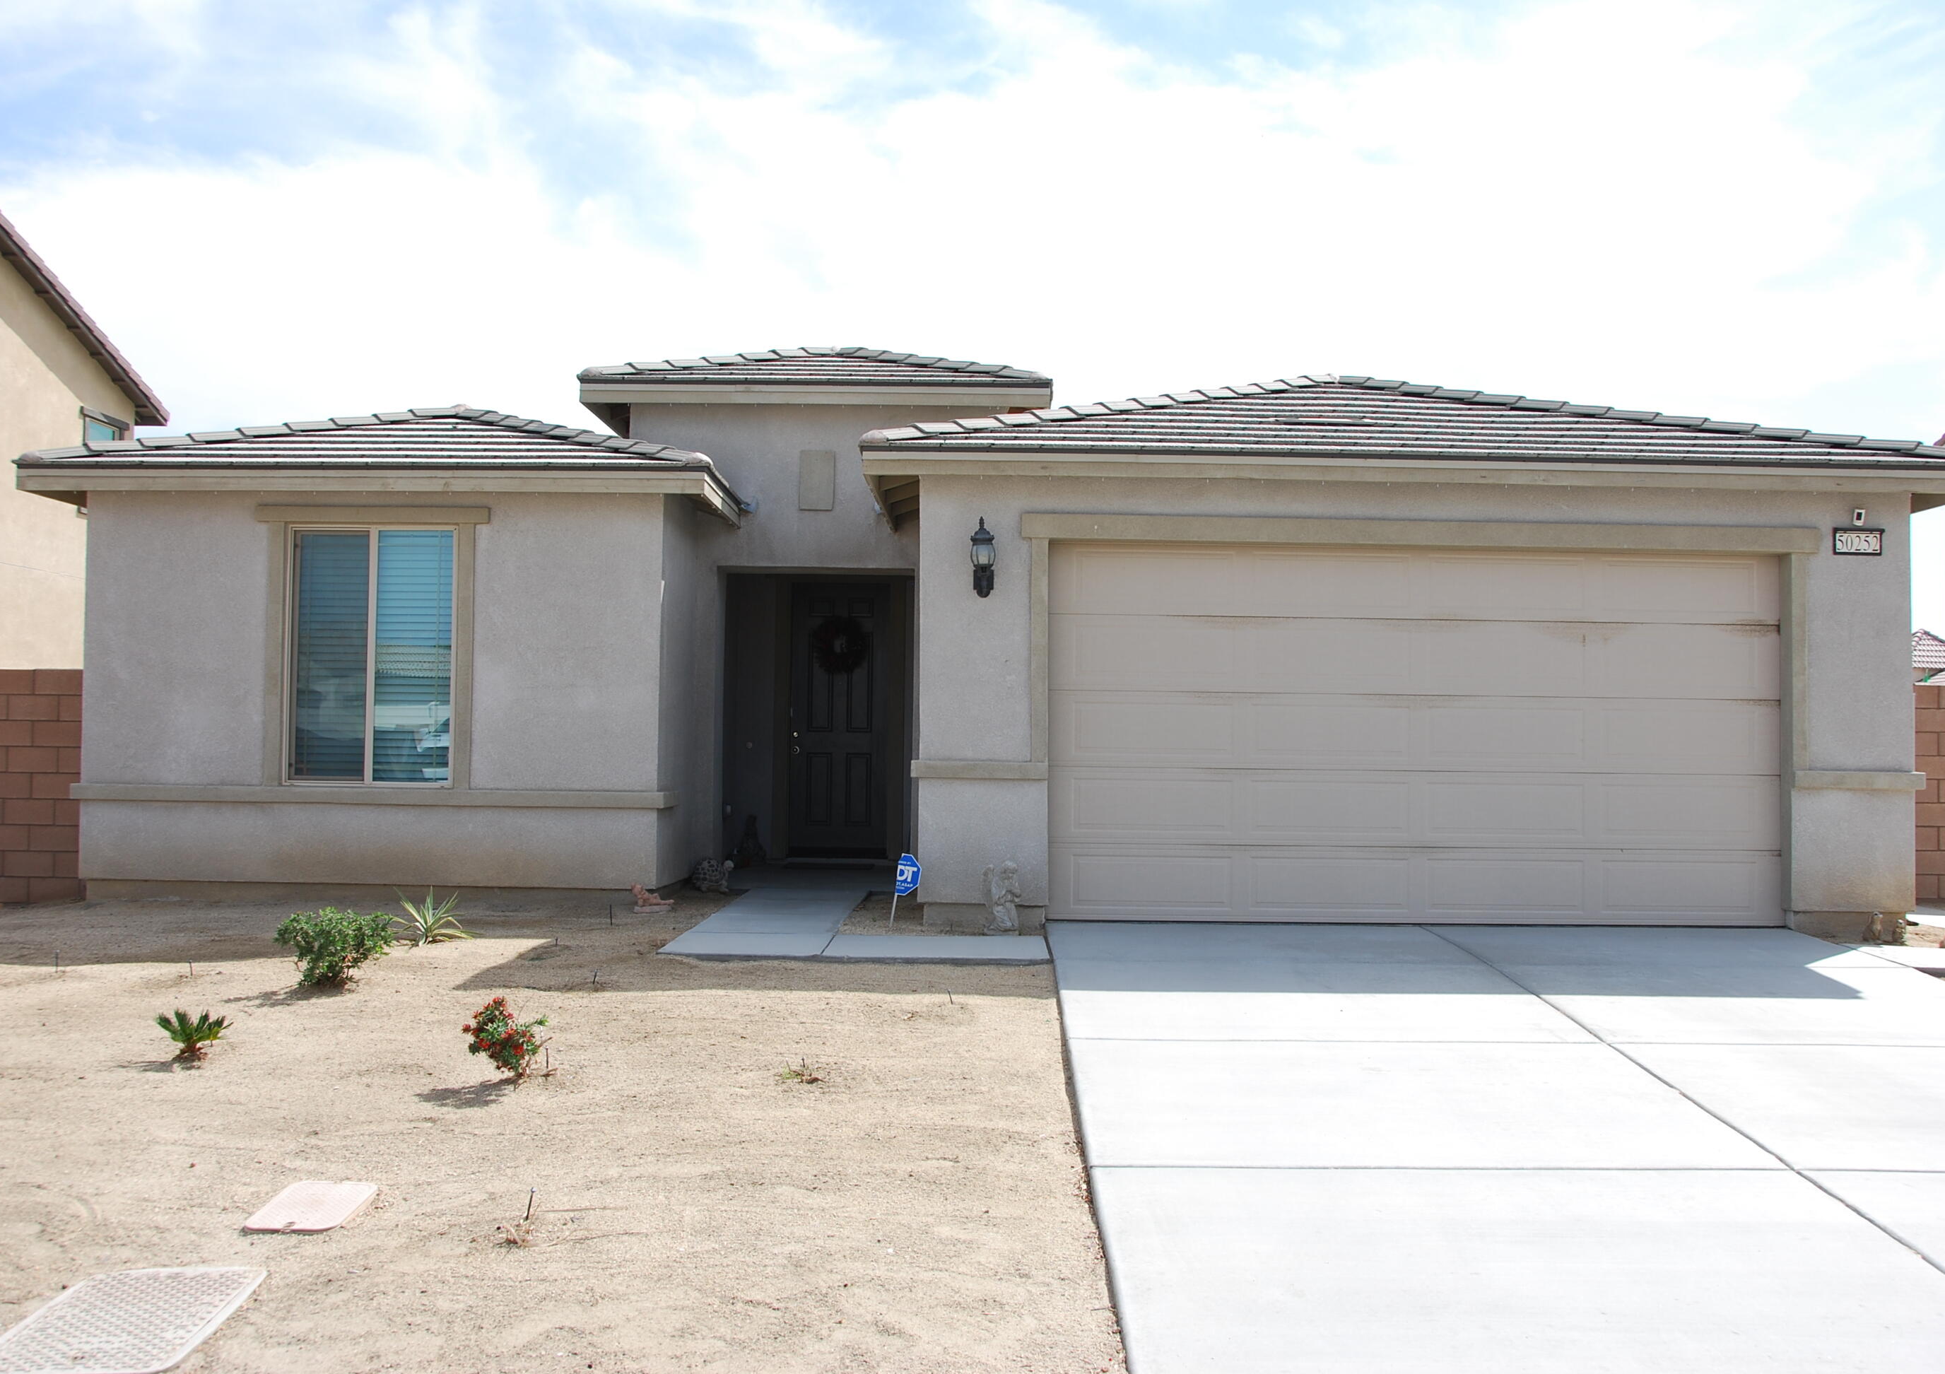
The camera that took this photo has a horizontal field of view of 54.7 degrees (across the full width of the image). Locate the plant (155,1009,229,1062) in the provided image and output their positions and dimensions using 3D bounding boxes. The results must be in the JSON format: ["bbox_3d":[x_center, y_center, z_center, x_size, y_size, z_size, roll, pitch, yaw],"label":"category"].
[{"bbox_3d":[-3.231,1.443,7.800,0.310,0.210,0.290,1,-2,0],"label":"plant"}]

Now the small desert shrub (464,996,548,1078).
[{"bbox_3d":[-1.872,1.407,7.550,0.340,0.320,0.310,1,-2,0],"label":"small desert shrub"}]

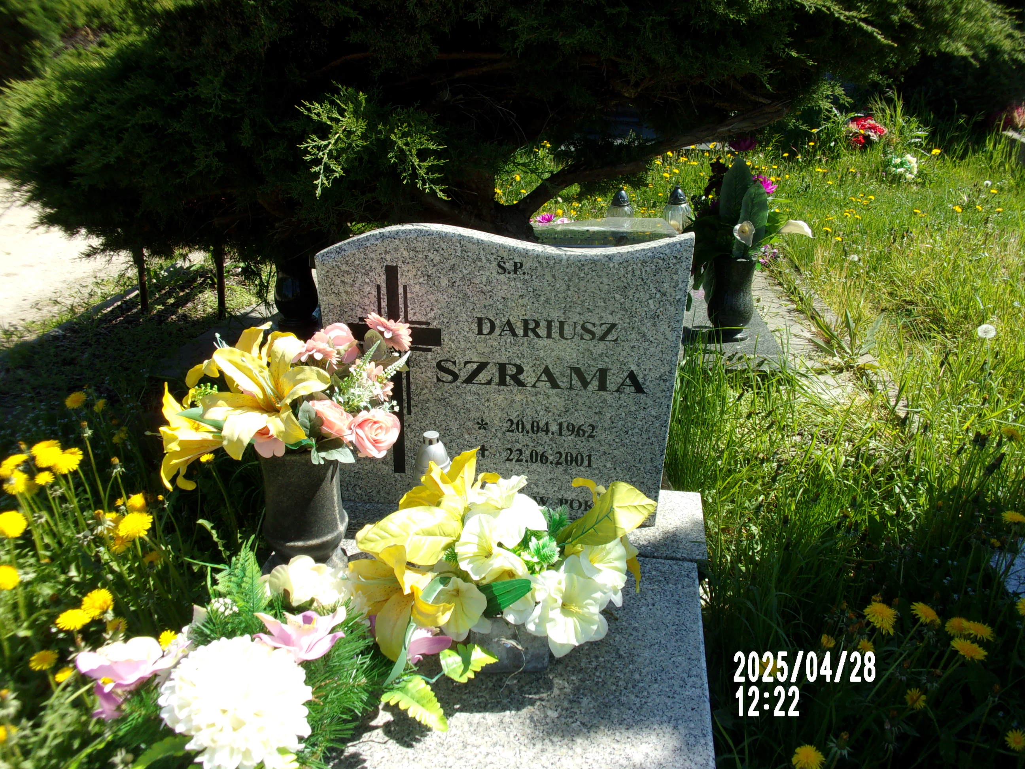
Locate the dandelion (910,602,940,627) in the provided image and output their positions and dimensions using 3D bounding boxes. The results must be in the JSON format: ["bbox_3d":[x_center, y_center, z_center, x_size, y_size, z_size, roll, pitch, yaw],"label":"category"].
[{"bbox_3d":[0.581,0.324,1.170,0.041,0.020,0.041,21,25,-1],"label":"dandelion"}]

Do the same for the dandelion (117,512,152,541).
[{"bbox_3d":[-0.520,0.196,1.140,0.048,0.030,0.048,4,45,5],"label":"dandelion"}]

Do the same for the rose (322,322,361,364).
[{"bbox_3d":[-0.261,-0.064,1.270,0.058,0.060,0.058,4,24,7],"label":"rose"}]

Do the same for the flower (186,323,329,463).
[{"bbox_3d":[-0.370,0.011,1.200,0.175,0.165,0.120,14,-9,28],"label":"flower"}]

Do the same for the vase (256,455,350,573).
[{"bbox_3d":[-0.337,0.208,1.360,0.135,0.215,0.135,4,24,7],"label":"vase"}]

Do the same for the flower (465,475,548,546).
[{"bbox_3d":[-0.006,0.175,1.160,0.108,0.085,0.100,2,24,3],"label":"flower"}]

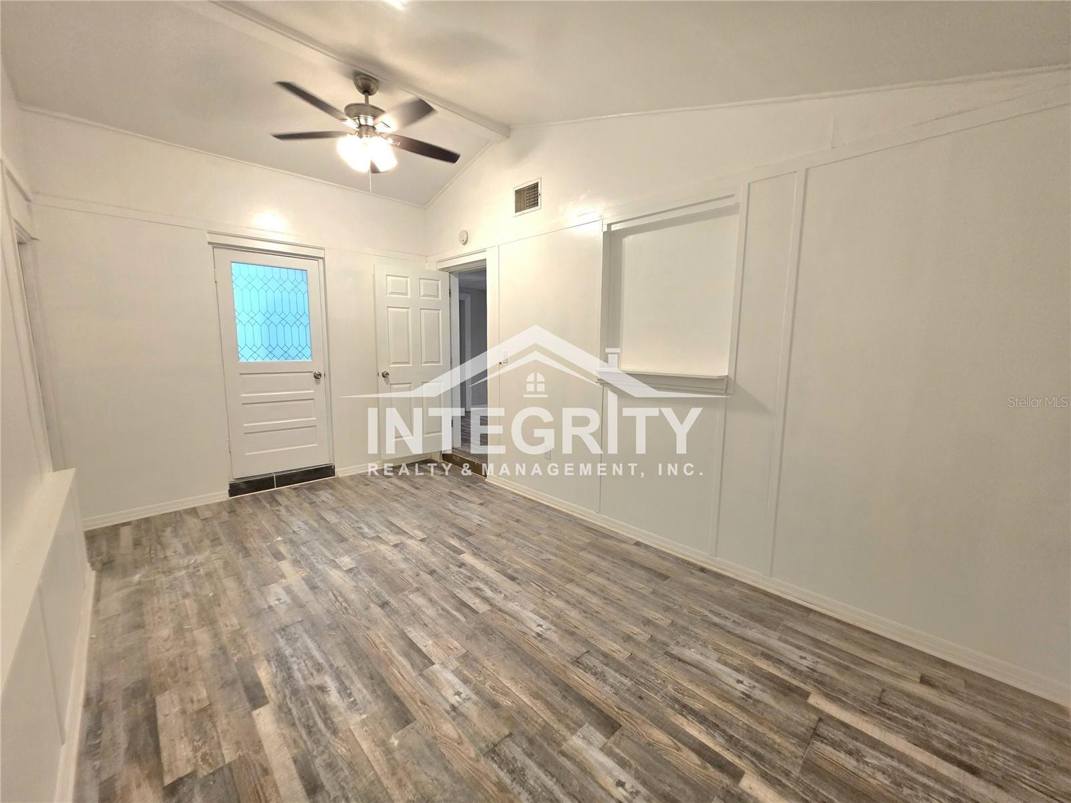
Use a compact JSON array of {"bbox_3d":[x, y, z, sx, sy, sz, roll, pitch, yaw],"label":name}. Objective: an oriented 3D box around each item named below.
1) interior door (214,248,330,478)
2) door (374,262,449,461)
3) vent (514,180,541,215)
[{"bbox_3d":[-2.435,-0.327,3.794,0.045,2.035,0.815,8,10,44],"label":"interior door"},{"bbox_3d":[-1.308,-0.403,4.399,0.803,2.032,0.040,-5,9,-36],"label":"door"},{"bbox_3d":[-0.080,-1.751,3.460,0.345,0.248,0.025,8,10,44],"label":"vent"}]

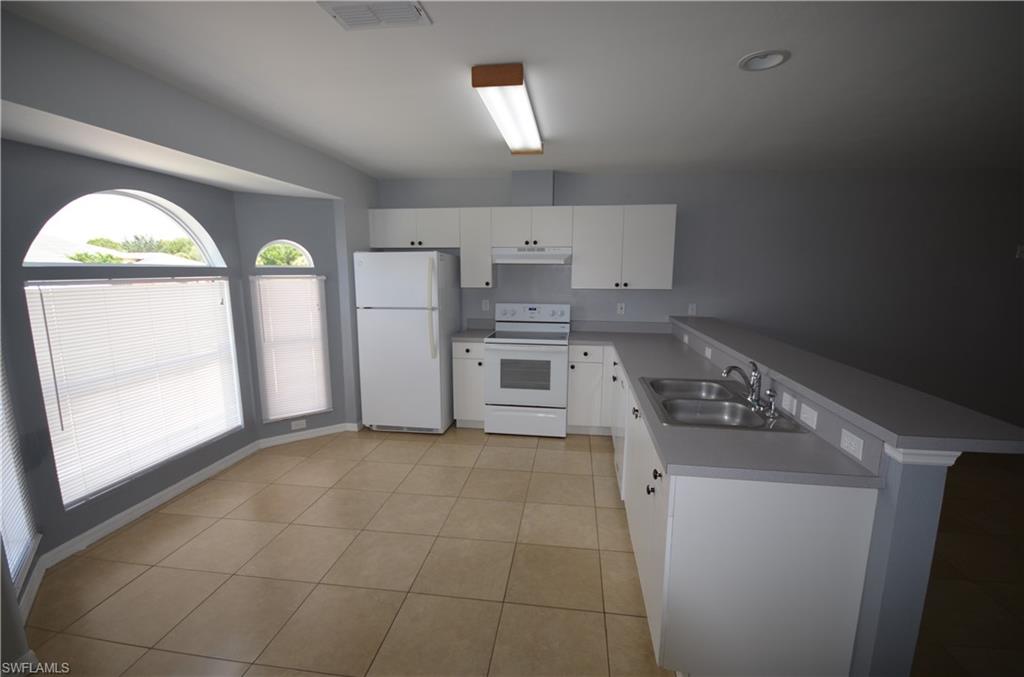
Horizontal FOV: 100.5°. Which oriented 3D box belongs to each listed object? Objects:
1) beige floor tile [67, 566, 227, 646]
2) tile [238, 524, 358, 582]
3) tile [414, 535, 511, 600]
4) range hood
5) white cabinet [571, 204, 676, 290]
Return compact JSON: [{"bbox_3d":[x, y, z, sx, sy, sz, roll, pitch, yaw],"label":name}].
[{"bbox_3d":[-1.677,1.240,1.996,0.462,0.010,0.445,1,9,8],"label":"beige floor tile"},{"bbox_3d":[-1.146,1.173,2.345,0.458,0.010,0.445,1,9,8],"label":"tile"},{"bbox_3d":[-0.233,1.183,2.204,0.457,0.010,0.437,1,9,8],"label":"tile"},{"bbox_3d":[0.197,-0.794,4.086,0.757,0.158,0.400,1,9,8],"label":"range hood"},{"bbox_3d":[1.063,-0.876,4.148,0.934,0.775,0.328,1,8,9],"label":"white cabinet"}]

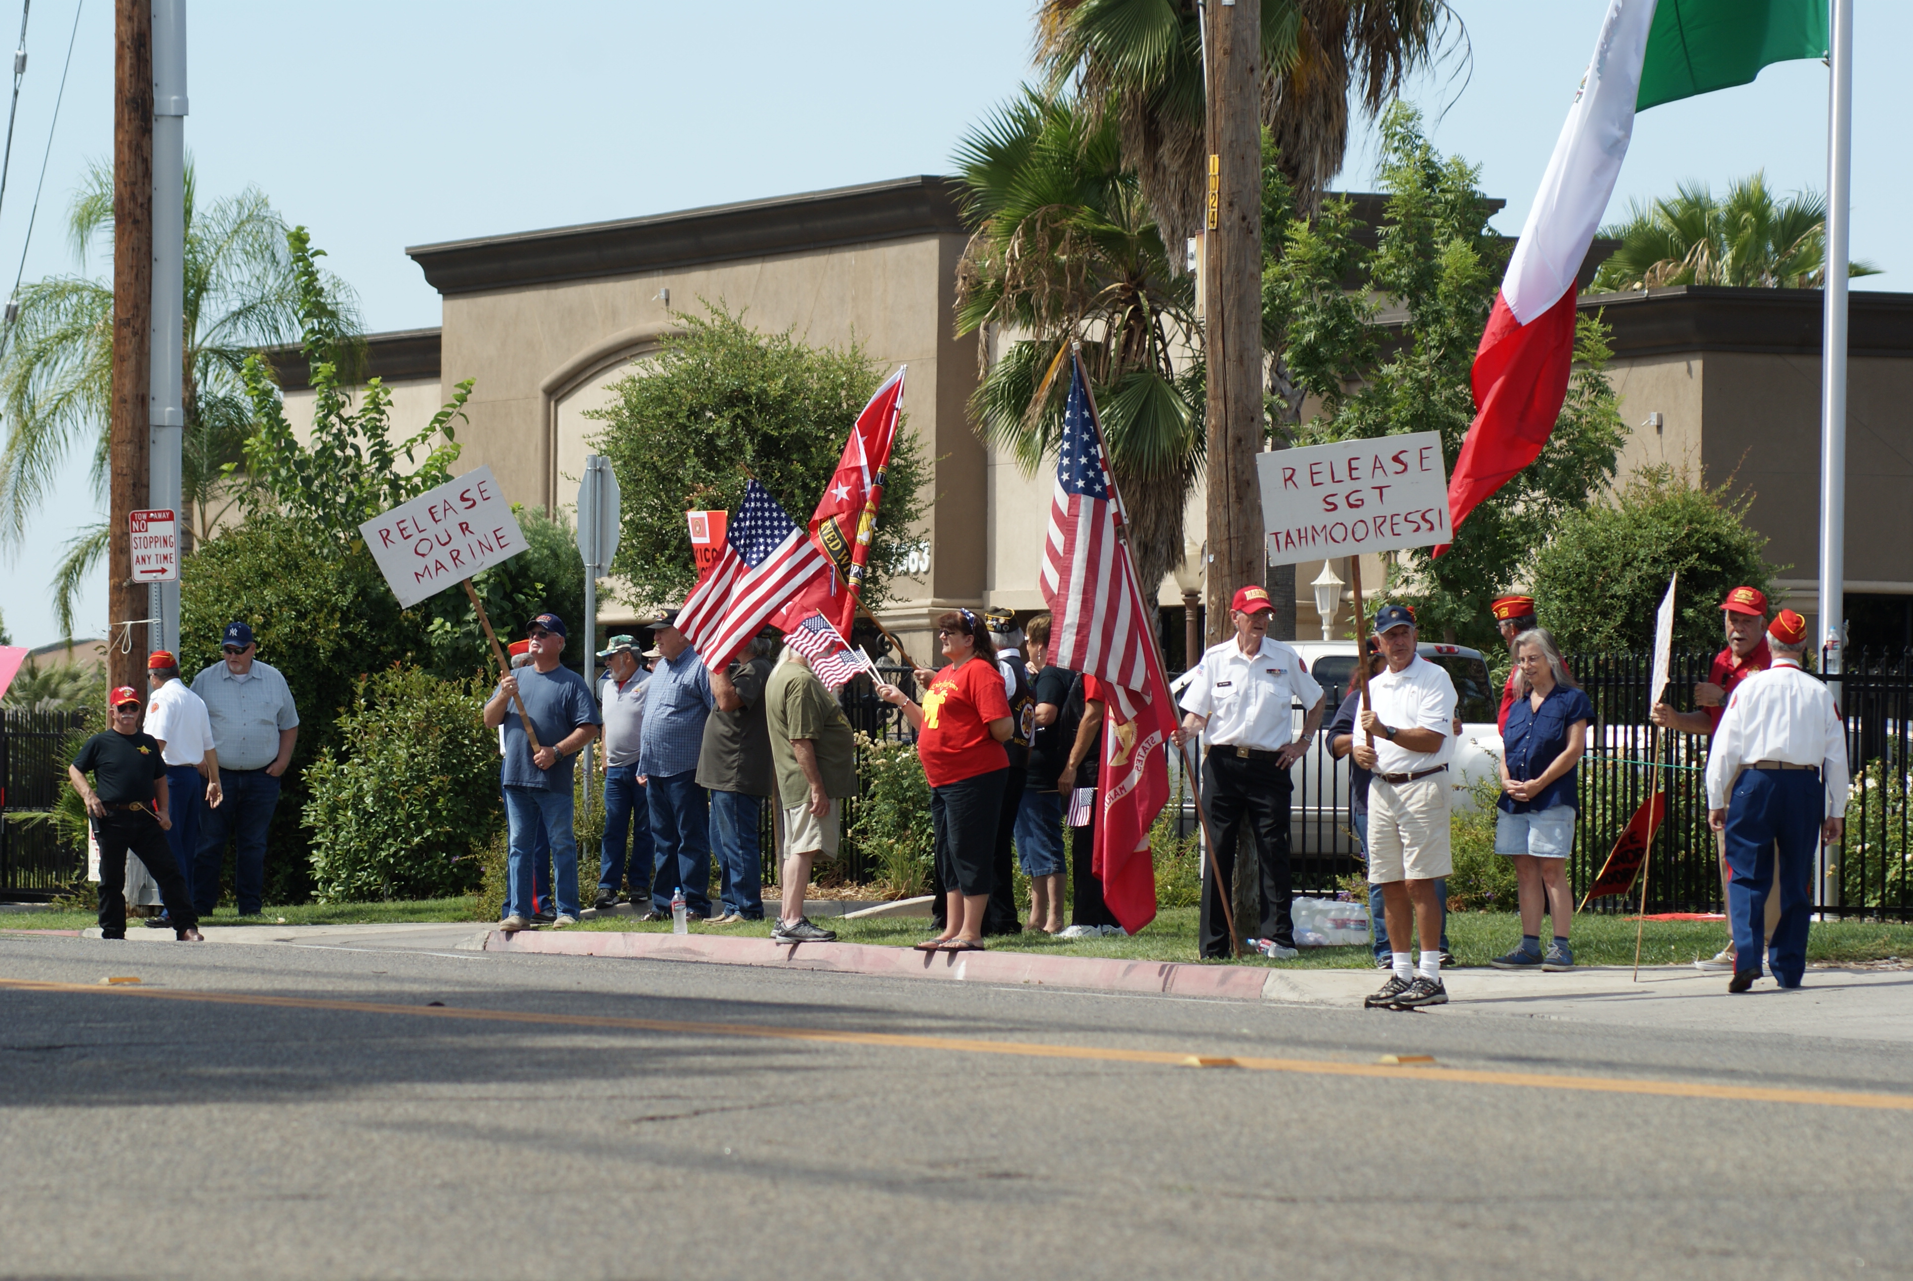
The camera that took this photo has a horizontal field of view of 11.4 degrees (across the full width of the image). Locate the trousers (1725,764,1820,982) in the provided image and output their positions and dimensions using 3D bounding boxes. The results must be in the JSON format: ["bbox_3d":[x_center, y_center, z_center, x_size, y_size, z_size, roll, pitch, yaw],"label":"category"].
[{"bbox_3d":[3.744,1.082,43.900,0.440,1.000,0.370,0,0,-3],"label":"trousers"}]

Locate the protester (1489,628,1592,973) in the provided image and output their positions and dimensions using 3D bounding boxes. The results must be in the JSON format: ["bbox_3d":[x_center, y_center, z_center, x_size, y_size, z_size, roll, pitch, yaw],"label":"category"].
[{"bbox_3d":[2.796,0.761,46.000,0.480,1.640,0.370,0,-1,35],"label":"protester"}]

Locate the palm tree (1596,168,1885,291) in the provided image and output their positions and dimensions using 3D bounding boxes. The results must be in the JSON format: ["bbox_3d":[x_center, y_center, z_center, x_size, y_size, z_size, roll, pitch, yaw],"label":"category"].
[{"bbox_3d":[9.496,-1.774,116.000,3.400,7.900,3.400,0,0,0],"label":"palm tree"}]

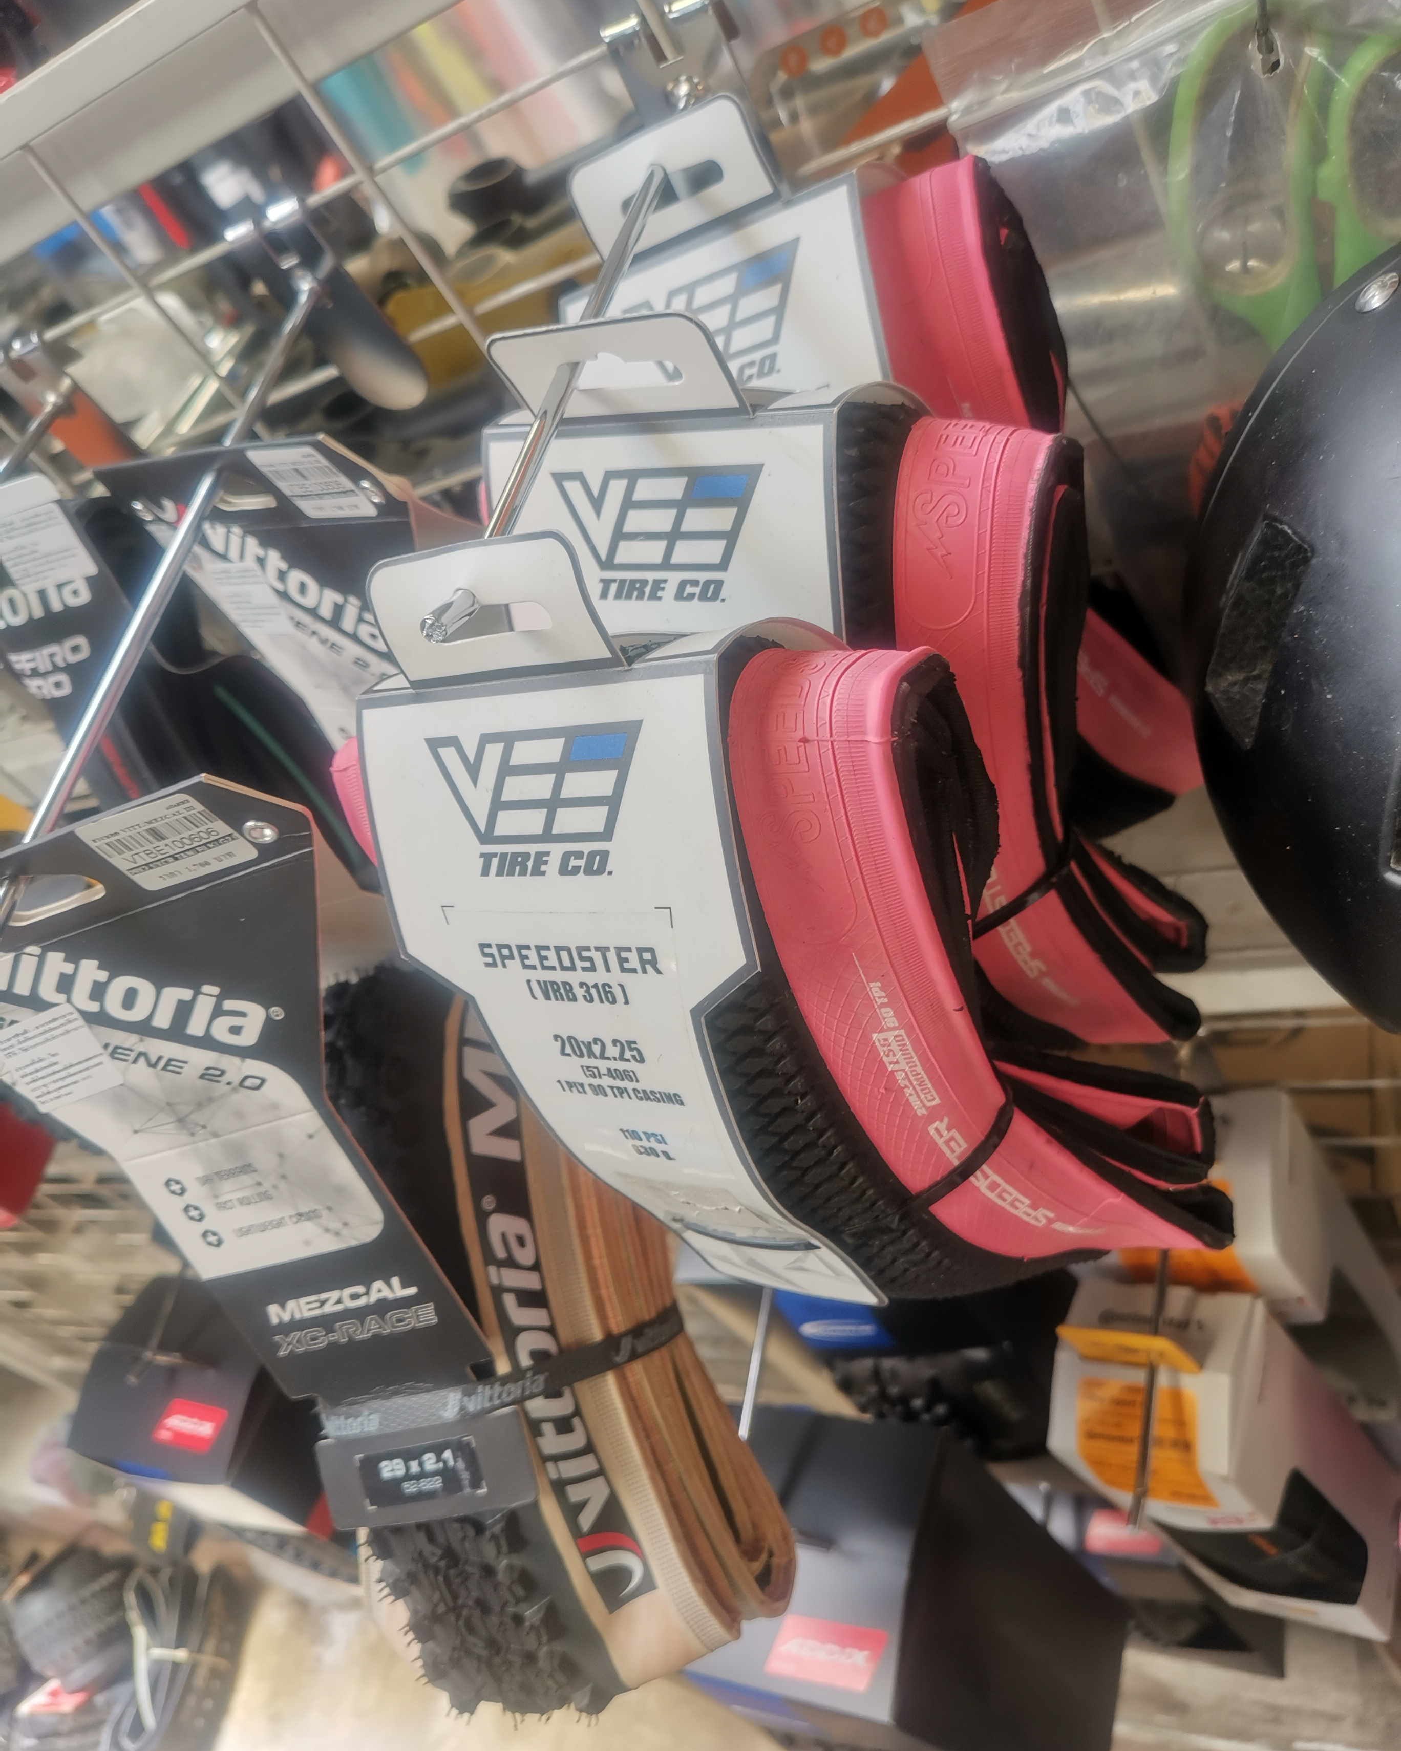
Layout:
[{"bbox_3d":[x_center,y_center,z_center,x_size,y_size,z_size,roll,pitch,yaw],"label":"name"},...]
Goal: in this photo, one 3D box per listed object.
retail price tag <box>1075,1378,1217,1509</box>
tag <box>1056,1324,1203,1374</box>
[{"bbox_3d":[0.230,0.301,0.755,0.061,0.069,0.025,-7,20,34],"label":"retail price tag"},{"bbox_3d":[0.218,0.242,0.743,0.060,0.045,0.003,-7,51,34],"label":"tag"}]

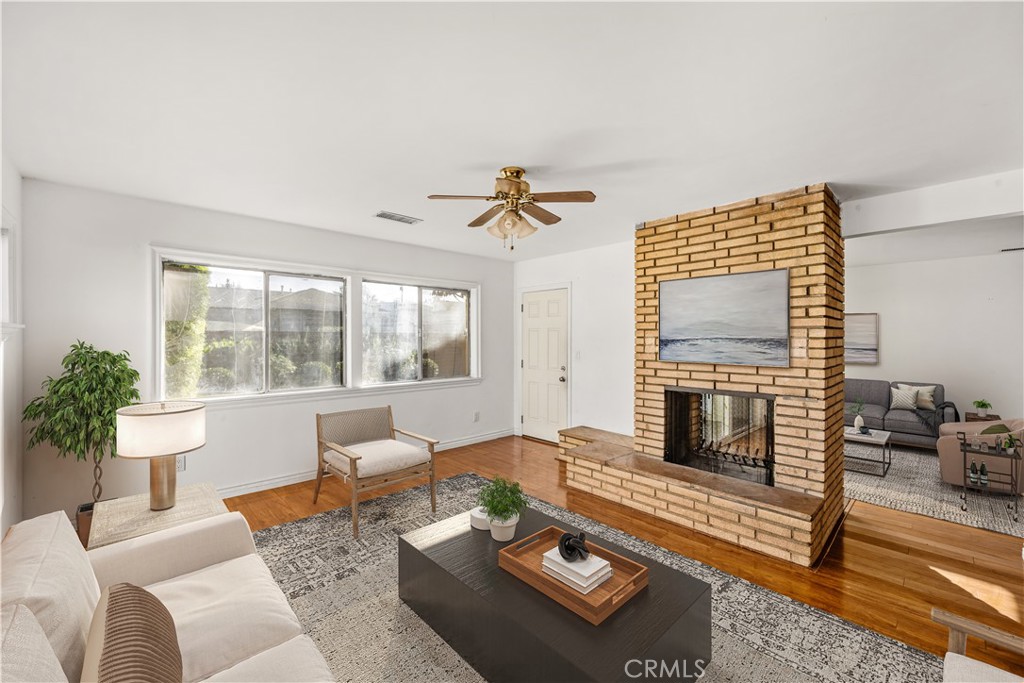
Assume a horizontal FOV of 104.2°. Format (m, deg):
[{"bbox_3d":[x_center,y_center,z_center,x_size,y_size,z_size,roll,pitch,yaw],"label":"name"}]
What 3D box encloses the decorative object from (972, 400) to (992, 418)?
[{"bbox_3d":[5.664,0.802,4.791,0.160,0.210,0.160,0,1,-42],"label":"decorative object"}]

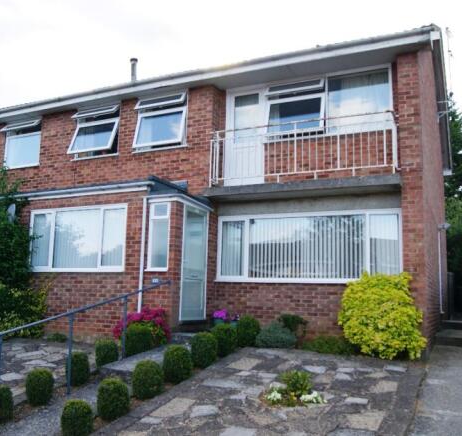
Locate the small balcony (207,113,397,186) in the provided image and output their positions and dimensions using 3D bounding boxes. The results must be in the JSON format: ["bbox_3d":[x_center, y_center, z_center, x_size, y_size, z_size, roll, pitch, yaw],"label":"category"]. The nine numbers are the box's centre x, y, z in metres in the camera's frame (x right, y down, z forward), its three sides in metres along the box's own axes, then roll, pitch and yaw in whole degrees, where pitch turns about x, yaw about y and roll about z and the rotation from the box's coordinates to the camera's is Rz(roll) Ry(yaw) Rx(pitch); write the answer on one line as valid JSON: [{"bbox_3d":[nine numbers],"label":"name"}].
[{"bbox_3d":[1.232,-1.129,8.664,3.360,1.080,0.550,-2,-9,25],"label":"small balcony"}]

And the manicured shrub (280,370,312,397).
[{"bbox_3d":[0.830,2.096,6.319,0.400,0.260,0.380,-3,-9,25],"label":"manicured shrub"}]

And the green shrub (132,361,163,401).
[{"bbox_3d":[-1.038,1.997,6.173,0.400,0.440,0.400,1,-9,0],"label":"green shrub"}]

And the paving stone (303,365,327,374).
[{"bbox_3d":[1.191,2.158,6.921,0.310,0.040,0.300,-2,-2,25],"label":"paving stone"}]

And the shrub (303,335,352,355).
[{"bbox_3d":[1.575,2.065,8.022,0.860,0.280,0.520,-3,-9,25],"label":"shrub"}]

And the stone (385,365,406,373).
[{"bbox_3d":[2.296,2.150,6.917,0.357,0.050,0.159,-2,-1,42],"label":"stone"}]

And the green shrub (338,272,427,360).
[{"bbox_3d":[2.305,1.491,7.521,1.250,1.300,1.150,-2,-9,25],"label":"green shrub"}]

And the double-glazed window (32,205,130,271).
[{"bbox_3d":[-2.841,0.400,9.068,2.240,1.200,0.100,-2,-9,24],"label":"double-glazed window"}]

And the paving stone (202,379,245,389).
[{"bbox_3d":[-0.090,2.235,6.640,0.600,0.040,0.230,0,-1,14],"label":"paving stone"}]

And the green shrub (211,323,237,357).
[{"bbox_3d":[-0.101,1.993,8.137,0.430,0.500,0.430,1,-9,0],"label":"green shrub"}]

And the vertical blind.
[{"bbox_3d":[1.310,0.507,8.977,3.400,1.230,0.100,-3,-9,25],"label":"vertical blind"}]

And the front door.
[{"bbox_3d":[-0.668,0.851,9.172,0.100,2.060,0.930,-3,-9,25],"label":"front door"}]

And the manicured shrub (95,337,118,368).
[{"bbox_3d":[-1.829,1.997,7.331,0.360,0.420,0.360,1,-9,0],"label":"manicured shrub"}]

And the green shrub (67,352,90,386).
[{"bbox_3d":[-1.947,1.946,6.322,0.292,0.414,0.292,-2,-9,24],"label":"green shrub"}]

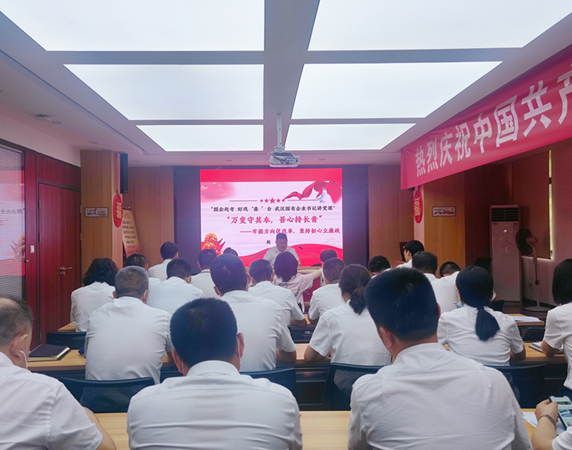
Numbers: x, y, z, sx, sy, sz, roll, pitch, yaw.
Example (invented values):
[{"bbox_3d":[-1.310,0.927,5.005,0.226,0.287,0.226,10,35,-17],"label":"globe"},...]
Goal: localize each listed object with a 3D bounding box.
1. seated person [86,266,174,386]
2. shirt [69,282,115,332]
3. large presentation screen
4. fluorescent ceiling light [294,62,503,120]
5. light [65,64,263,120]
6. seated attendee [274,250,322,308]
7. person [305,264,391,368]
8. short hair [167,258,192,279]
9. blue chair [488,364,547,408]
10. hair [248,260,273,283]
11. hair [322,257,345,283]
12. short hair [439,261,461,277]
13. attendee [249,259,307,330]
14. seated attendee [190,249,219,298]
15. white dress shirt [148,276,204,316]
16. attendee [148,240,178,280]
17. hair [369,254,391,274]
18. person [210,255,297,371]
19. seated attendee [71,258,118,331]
[{"bbox_3d":[-0.754,0.846,2.256,0.490,1.283,0.740,-1,-1,-1],"label":"seated person"},{"bbox_3d":[-1.217,0.624,2.932,0.400,0.500,0.300,-1,-1,0],"label":"shirt"},{"bbox_3d":[-0.260,-0.097,8.602,2.835,2.035,0.080,-1,-1,-3],"label":"large presentation screen"},{"bbox_3d":[0.954,-1.367,4.531,1.667,0.060,1.760,-1,-1,-3],"label":"fluorescent ceiling light"},{"bbox_3d":[-1.000,-1.267,4.239,1.560,0.060,1.650,-1,-1,-3],"label":"light"},{"bbox_3d":[0.082,0.887,4.106,0.460,1.266,0.700,-1,-1,2],"label":"seated attendee"},{"bbox_3d":[0.327,0.838,2.285,0.480,1.279,0.740,0,-1,-6],"label":"person"},{"bbox_3d":[-0.750,0.310,3.050,0.170,0.165,0.195,-1,-1,-3],"label":"short hair"},{"bbox_3d":[0.847,0.986,1.993,0.450,0.812,0.520,-1,-1,-3],"label":"blue chair"},{"bbox_3d":[-0.175,0.323,3.109,0.170,0.180,0.200,-1,-1,2],"label":"hair"},{"bbox_3d":[0.338,0.320,3.080,0.165,0.175,0.200,-1,-1,-3],"label":"hair"},{"bbox_3d":[1.433,0.378,3.787,0.170,0.155,0.190,-1,-1,-3],"label":"short hair"},{"bbox_3d":[-0.117,0.874,3.206,0.480,1.255,0.740,-1,-1,-3],"label":"attendee"},{"bbox_3d":[-0.722,0.834,4.033,0.480,1.238,0.700,-1,-1,0],"label":"seated attendee"},{"bbox_3d":[-0.777,0.637,3.104,0.480,0.550,0.360,-1,-1,-3],"label":"white dress shirt"},{"bbox_3d":[-1.173,0.816,4.412,0.480,1.300,0.700,-1,-1,7],"label":"attendee"},{"bbox_3d":[0.766,0.332,3.550,0.175,0.180,0.200,0,-1,-8],"label":"hair"},{"bbox_3d":[-0.217,0.814,2.205,0.490,1.333,0.740,0,-1,-5],"label":"person"},{"bbox_3d":[-1.211,0.834,3.048,0.450,1.208,0.700,-1,-1,0],"label":"seated attendee"}]

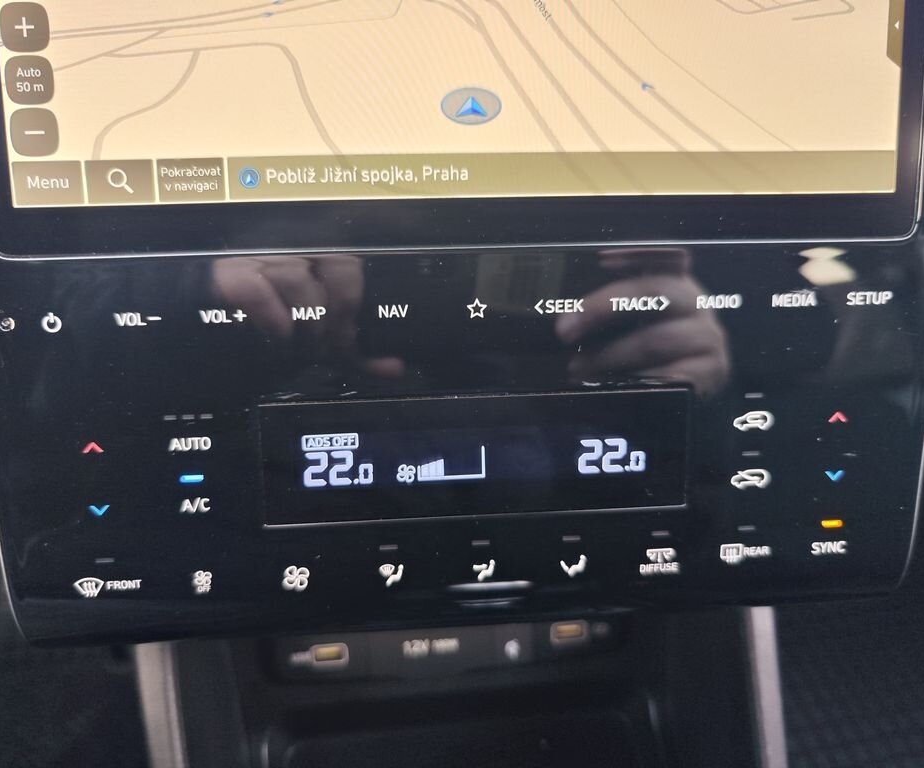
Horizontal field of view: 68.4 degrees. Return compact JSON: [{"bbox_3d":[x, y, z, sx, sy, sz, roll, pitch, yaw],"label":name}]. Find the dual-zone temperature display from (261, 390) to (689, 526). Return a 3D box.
[{"bbox_3d":[0.005,0.021,0.200,0.123,0.035,0.010,-2,6,-4],"label":"dual-zone temperature display"}]

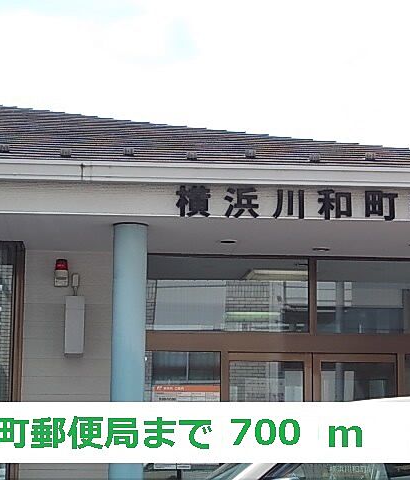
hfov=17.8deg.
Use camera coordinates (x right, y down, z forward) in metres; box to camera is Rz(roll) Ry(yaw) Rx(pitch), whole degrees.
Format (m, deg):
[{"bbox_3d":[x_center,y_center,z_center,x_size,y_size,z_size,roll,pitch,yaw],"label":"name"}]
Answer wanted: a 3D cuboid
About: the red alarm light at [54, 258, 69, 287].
[{"bbox_3d":[-1.209,0.279,11.100,0.122,0.228,0.120,1,-9,-3],"label":"red alarm light"}]

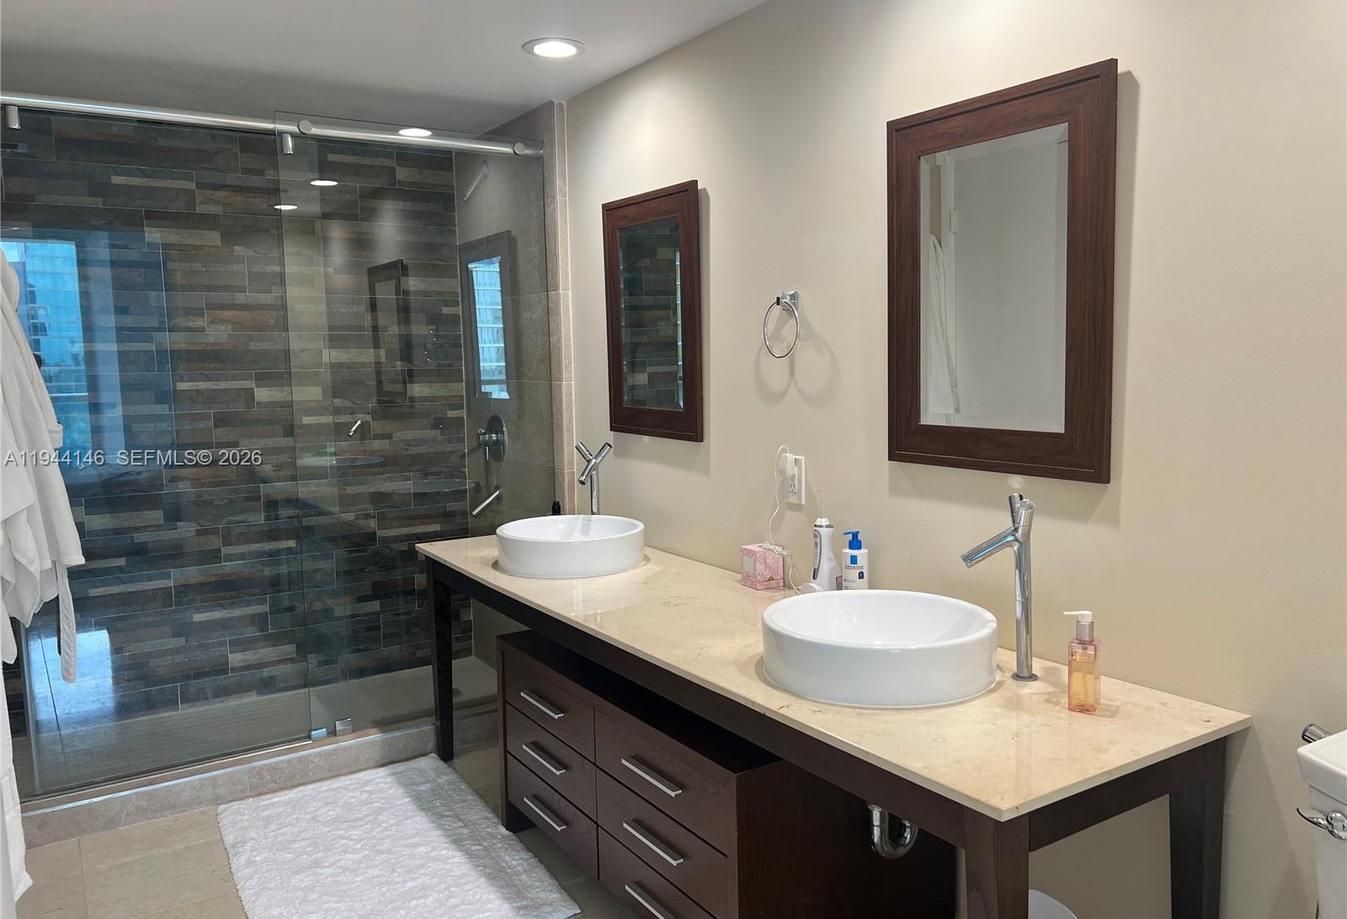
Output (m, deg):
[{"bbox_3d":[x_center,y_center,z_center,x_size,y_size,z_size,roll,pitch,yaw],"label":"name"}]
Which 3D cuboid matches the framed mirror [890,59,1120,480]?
[{"bbox_3d":[0.639,-0.353,2.056,0.023,0.757,0.556,-5,7,-32],"label":"framed mirror"}]

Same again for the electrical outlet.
[{"bbox_3d":[0.314,0.053,2.639,0.010,0.123,0.077,-5,7,-32],"label":"electrical outlet"}]

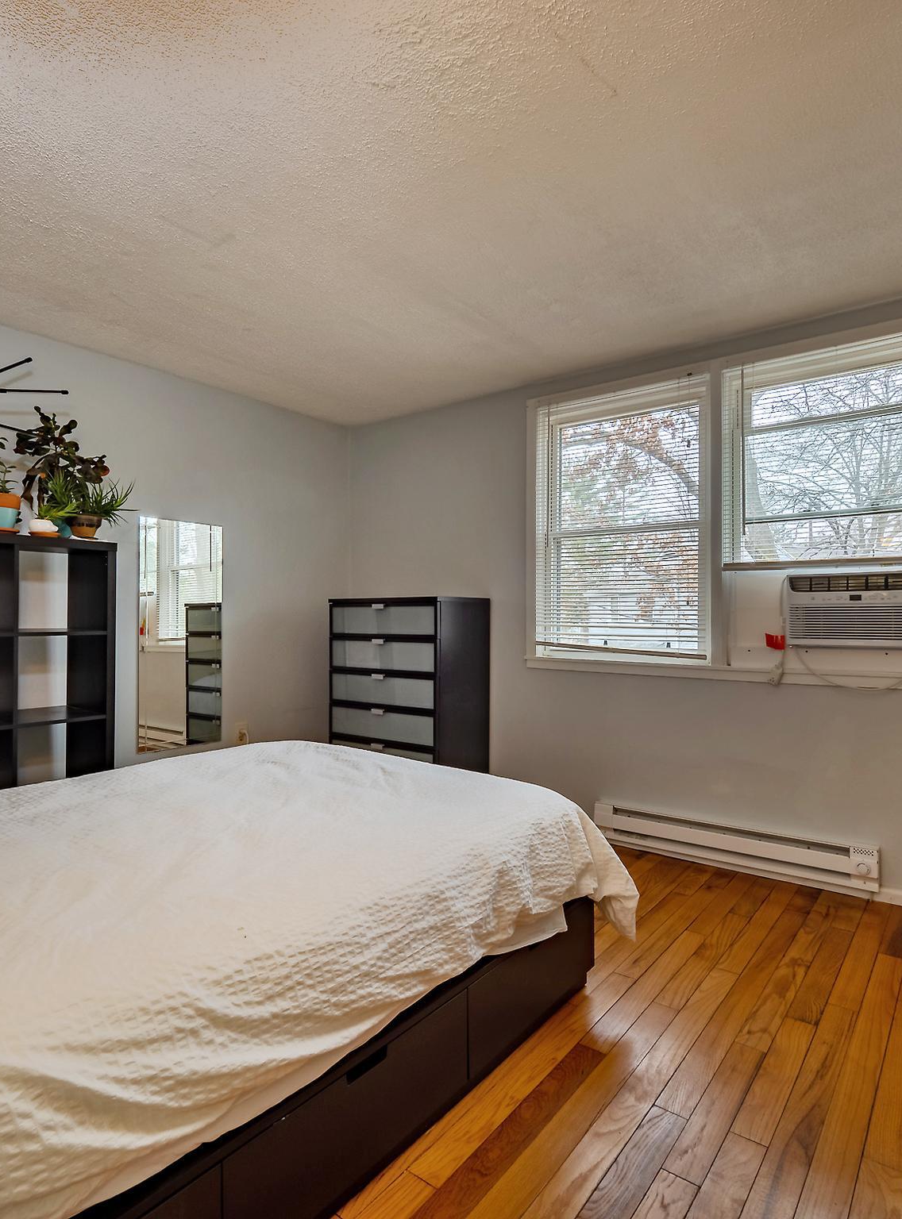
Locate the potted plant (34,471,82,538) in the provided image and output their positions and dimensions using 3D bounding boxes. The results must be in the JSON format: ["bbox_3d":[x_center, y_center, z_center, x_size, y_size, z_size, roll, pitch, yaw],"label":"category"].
[{"bbox_3d":[-1.620,-0.424,2.714,0.165,0.275,0.165,0,-1,36],"label":"potted plant"}]

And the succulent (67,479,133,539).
[{"bbox_3d":[-1.534,-0.407,2.882,0.250,0.245,0.250,0,-1,36],"label":"succulent"}]

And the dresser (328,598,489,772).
[{"bbox_3d":[-0.243,0.568,3.822,0.800,1.257,0.510,0,-1,36],"label":"dresser"}]

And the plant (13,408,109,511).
[{"bbox_3d":[-1.680,-0.546,2.820,0.330,0.520,0.320,0,-1,36],"label":"plant"}]

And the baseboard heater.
[{"bbox_3d":[1.245,1.061,3.018,1.222,0.168,0.068,0,-1,36],"label":"baseboard heater"}]

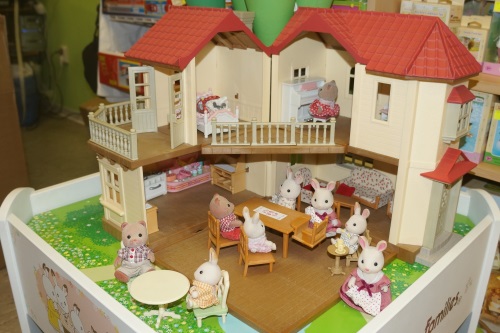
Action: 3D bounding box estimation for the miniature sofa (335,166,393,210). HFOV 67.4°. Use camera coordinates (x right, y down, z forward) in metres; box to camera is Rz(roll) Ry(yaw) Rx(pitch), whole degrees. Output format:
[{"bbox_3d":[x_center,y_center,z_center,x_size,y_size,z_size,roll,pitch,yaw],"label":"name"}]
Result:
[{"bbox_3d":[0.207,0.033,0.673,0.047,0.050,0.092,-12,21,-34],"label":"miniature sofa"}]

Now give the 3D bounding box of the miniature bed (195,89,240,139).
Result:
[{"bbox_3d":[-0.069,-0.092,0.618,0.064,0.067,0.086,-13,22,-36],"label":"miniature bed"}]

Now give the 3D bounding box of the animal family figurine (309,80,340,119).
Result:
[{"bbox_3d":[0.127,-0.114,0.635,0.048,0.063,0.042,10,20,28],"label":"animal family figurine"}]

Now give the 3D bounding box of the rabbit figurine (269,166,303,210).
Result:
[{"bbox_3d":[0.056,0.038,0.565,0.043,0.070,0.040,-16,24,-41],"label":"rabbit figurine"}]

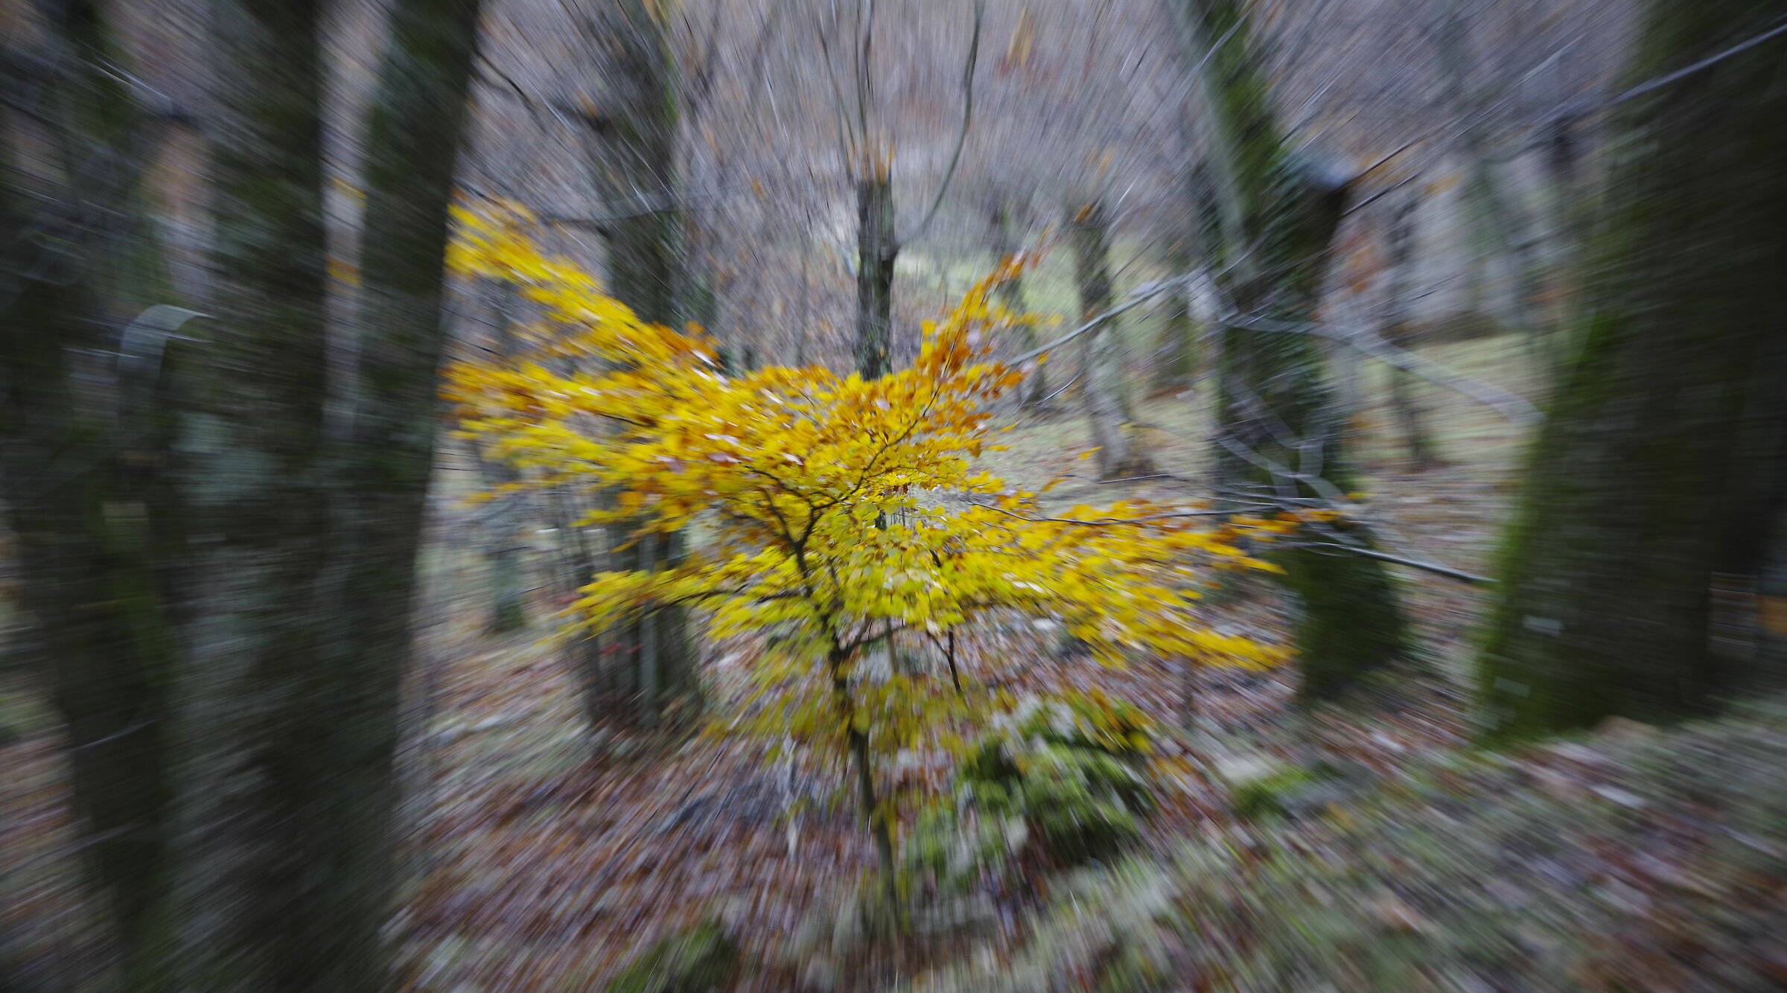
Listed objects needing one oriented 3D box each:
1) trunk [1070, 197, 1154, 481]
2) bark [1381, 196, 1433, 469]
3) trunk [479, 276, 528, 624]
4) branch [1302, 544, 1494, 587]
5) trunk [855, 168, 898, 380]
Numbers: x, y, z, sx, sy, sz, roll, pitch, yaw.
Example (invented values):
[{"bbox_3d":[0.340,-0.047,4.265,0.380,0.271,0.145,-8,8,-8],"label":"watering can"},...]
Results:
[{"bbox_3d":[1.587,-1.148,26.500,0.470,2.042,0.388,-4,3,0],"label":"trunk"},{"bbox_3d":[3.904,-1.245,27.500,0.318,2.055,0.297,-3,3,0],"label":"bark"},{"bbox_3d":[-2.046,-0.223,19.000,0.200,1.920,0.200,-1,3,0],"label":"trunk"},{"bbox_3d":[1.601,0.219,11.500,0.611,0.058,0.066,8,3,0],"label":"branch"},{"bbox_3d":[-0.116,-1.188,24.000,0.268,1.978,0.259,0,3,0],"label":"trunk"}]

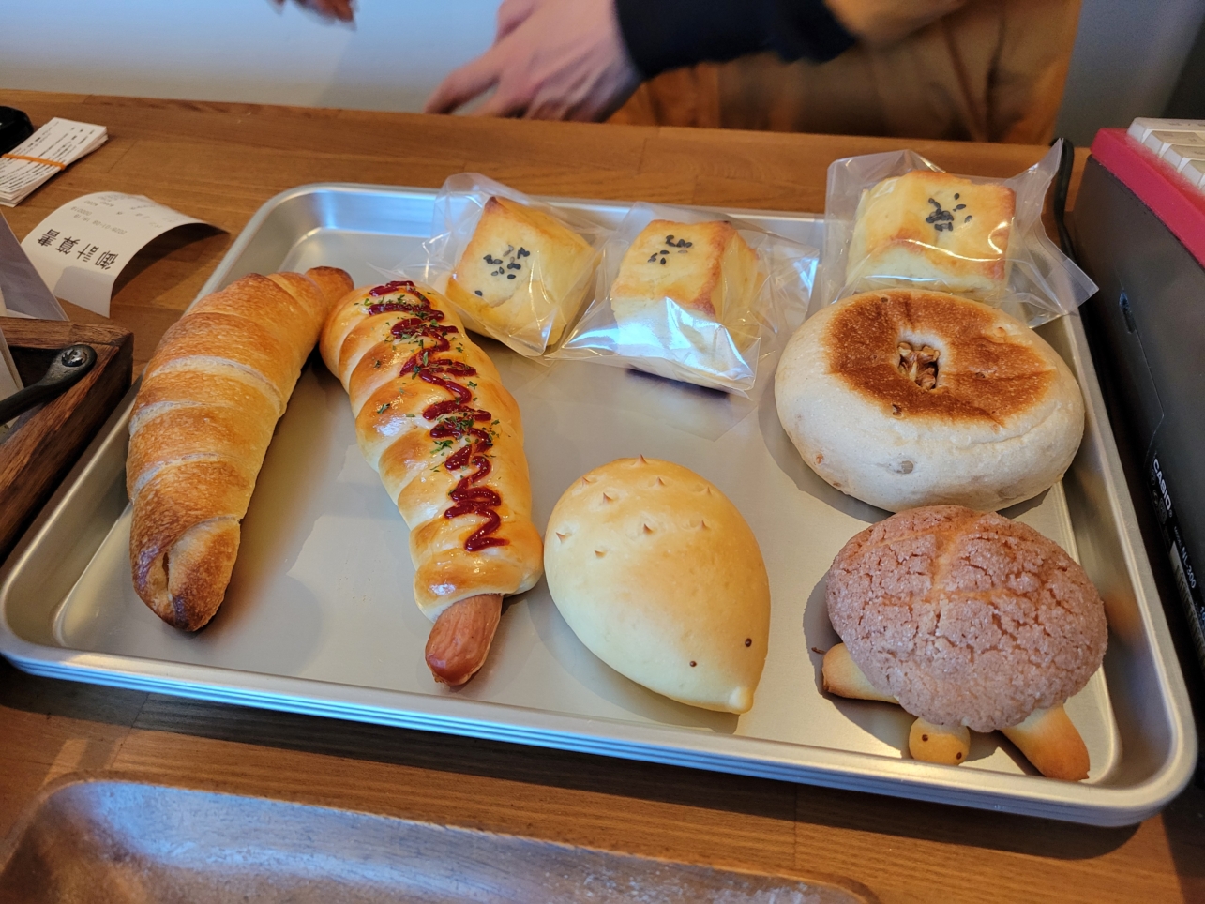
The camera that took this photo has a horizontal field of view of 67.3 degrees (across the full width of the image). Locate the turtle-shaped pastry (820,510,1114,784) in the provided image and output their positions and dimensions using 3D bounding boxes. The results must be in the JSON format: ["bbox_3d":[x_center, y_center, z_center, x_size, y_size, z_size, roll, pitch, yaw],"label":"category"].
[{"bbox_3d":[0.091,0.042,0.228,0.069,0.035,0.071,15,51,16],"label":"turtle-shaped pastry"}]

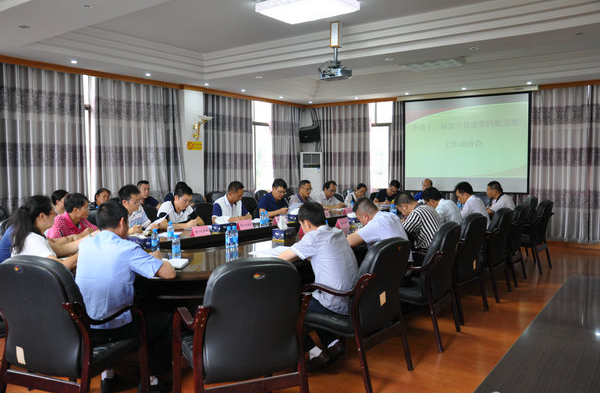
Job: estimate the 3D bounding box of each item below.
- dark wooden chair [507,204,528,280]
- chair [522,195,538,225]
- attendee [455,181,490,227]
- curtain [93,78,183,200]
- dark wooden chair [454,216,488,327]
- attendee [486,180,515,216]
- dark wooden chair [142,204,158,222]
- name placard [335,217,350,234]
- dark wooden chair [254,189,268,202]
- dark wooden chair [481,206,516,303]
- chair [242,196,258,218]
[{"bbox_3d":[2.633,0.598,6.880,0.660,1.040,0.630,2,4,35],"label":"dark wooden chair"},{"bbox_3d":[3.480,0.504,8.356,0.620,1.020,0.600,1,3,12],"label":"chair"},{"bbox_3d":[2.453,0.450,6.966,0.820,1.300,0.550,2,4,36],"label":"attendee"},{"bbox_3d":[-2.830,-0.562,9.233,0.200,2.920,1.750,2,4,38],"label":"curtain"},{"bbox_3d":[1.539,0.701,5.342,0.660,1.040,0.630,2,4,35],"label":"dark wooden chair"},{"bbox_3d":[3.037,0.395,8.034,0.780,1.270,0.520,2,4,27],"label":"attendee"},{"bbox_3d":[-1.668,0.627,6.372,0.660,1.010,0.640,2,4,36],"label":"dark wooden chair"},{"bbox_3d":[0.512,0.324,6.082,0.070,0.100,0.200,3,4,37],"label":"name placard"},{"bbox_3d":[-0.566,0.379,10.356,0.620,1.000,0.600,3,4,37],"label":"dark wooden chair"},{"bbox_3d":[2.106,0.641,6.112,0.660,1.010,0.640,2,4,36],"label":"dark wooden chair"},{"bbox_3d":[-0.606,0.544,7.934,0.660,1.010,0.640,2,4,36],"label":"chair"}]

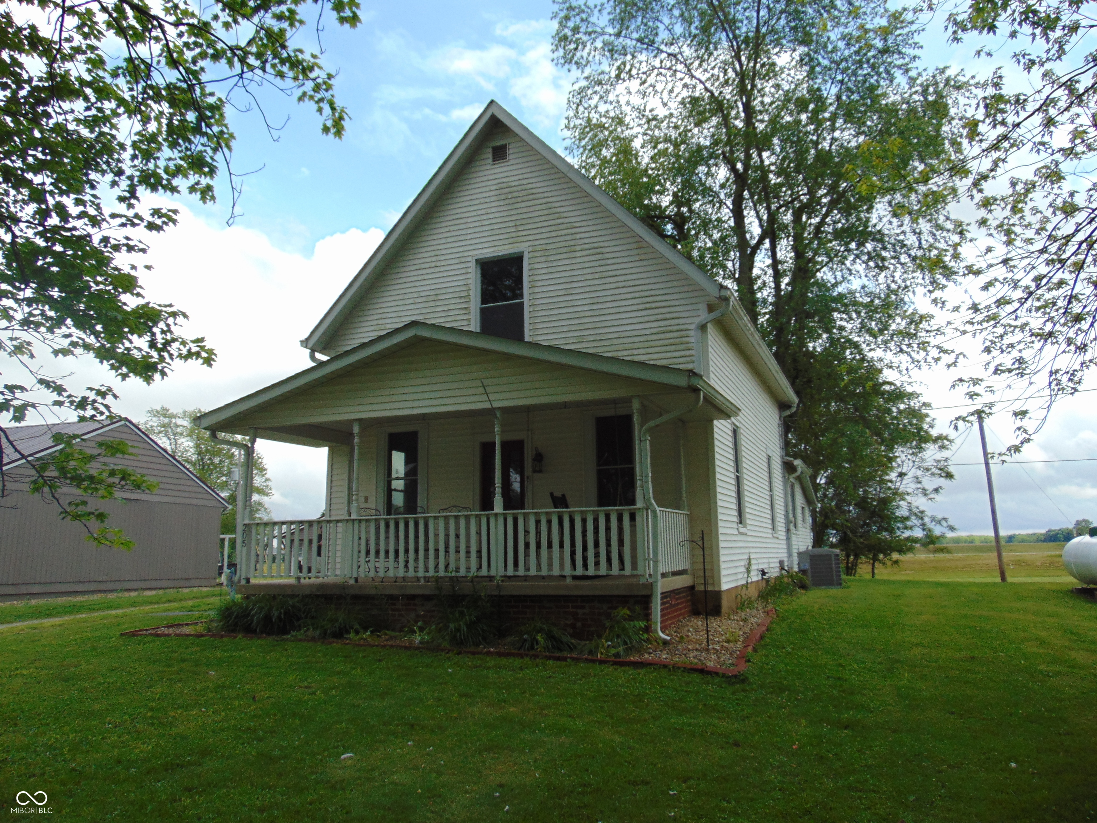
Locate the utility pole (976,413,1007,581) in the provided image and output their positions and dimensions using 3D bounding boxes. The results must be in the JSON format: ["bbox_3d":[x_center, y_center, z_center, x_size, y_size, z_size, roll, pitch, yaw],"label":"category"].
[{"bbox_3d":[15.377,2.928,27.564,0.220,5.940,0.220,-8,-12,28],"label":"utility pole"}]

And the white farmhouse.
[{"bbox_3d":[1.305,-0.177,18.409,8.075,8.676,15.933,-5,-11,23],"label":"white farmhouse"}]

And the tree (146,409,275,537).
[{"bbox_3d":[-19.314,4.253,44.208,8.000,9.180,8.000,4,-11,-23],"label":"tree"}]

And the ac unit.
[{"bbox_3d":[6.163,3.573,18.000,0.870,0.880,0.870,-5,-11,23],"label":"ac unit"}]

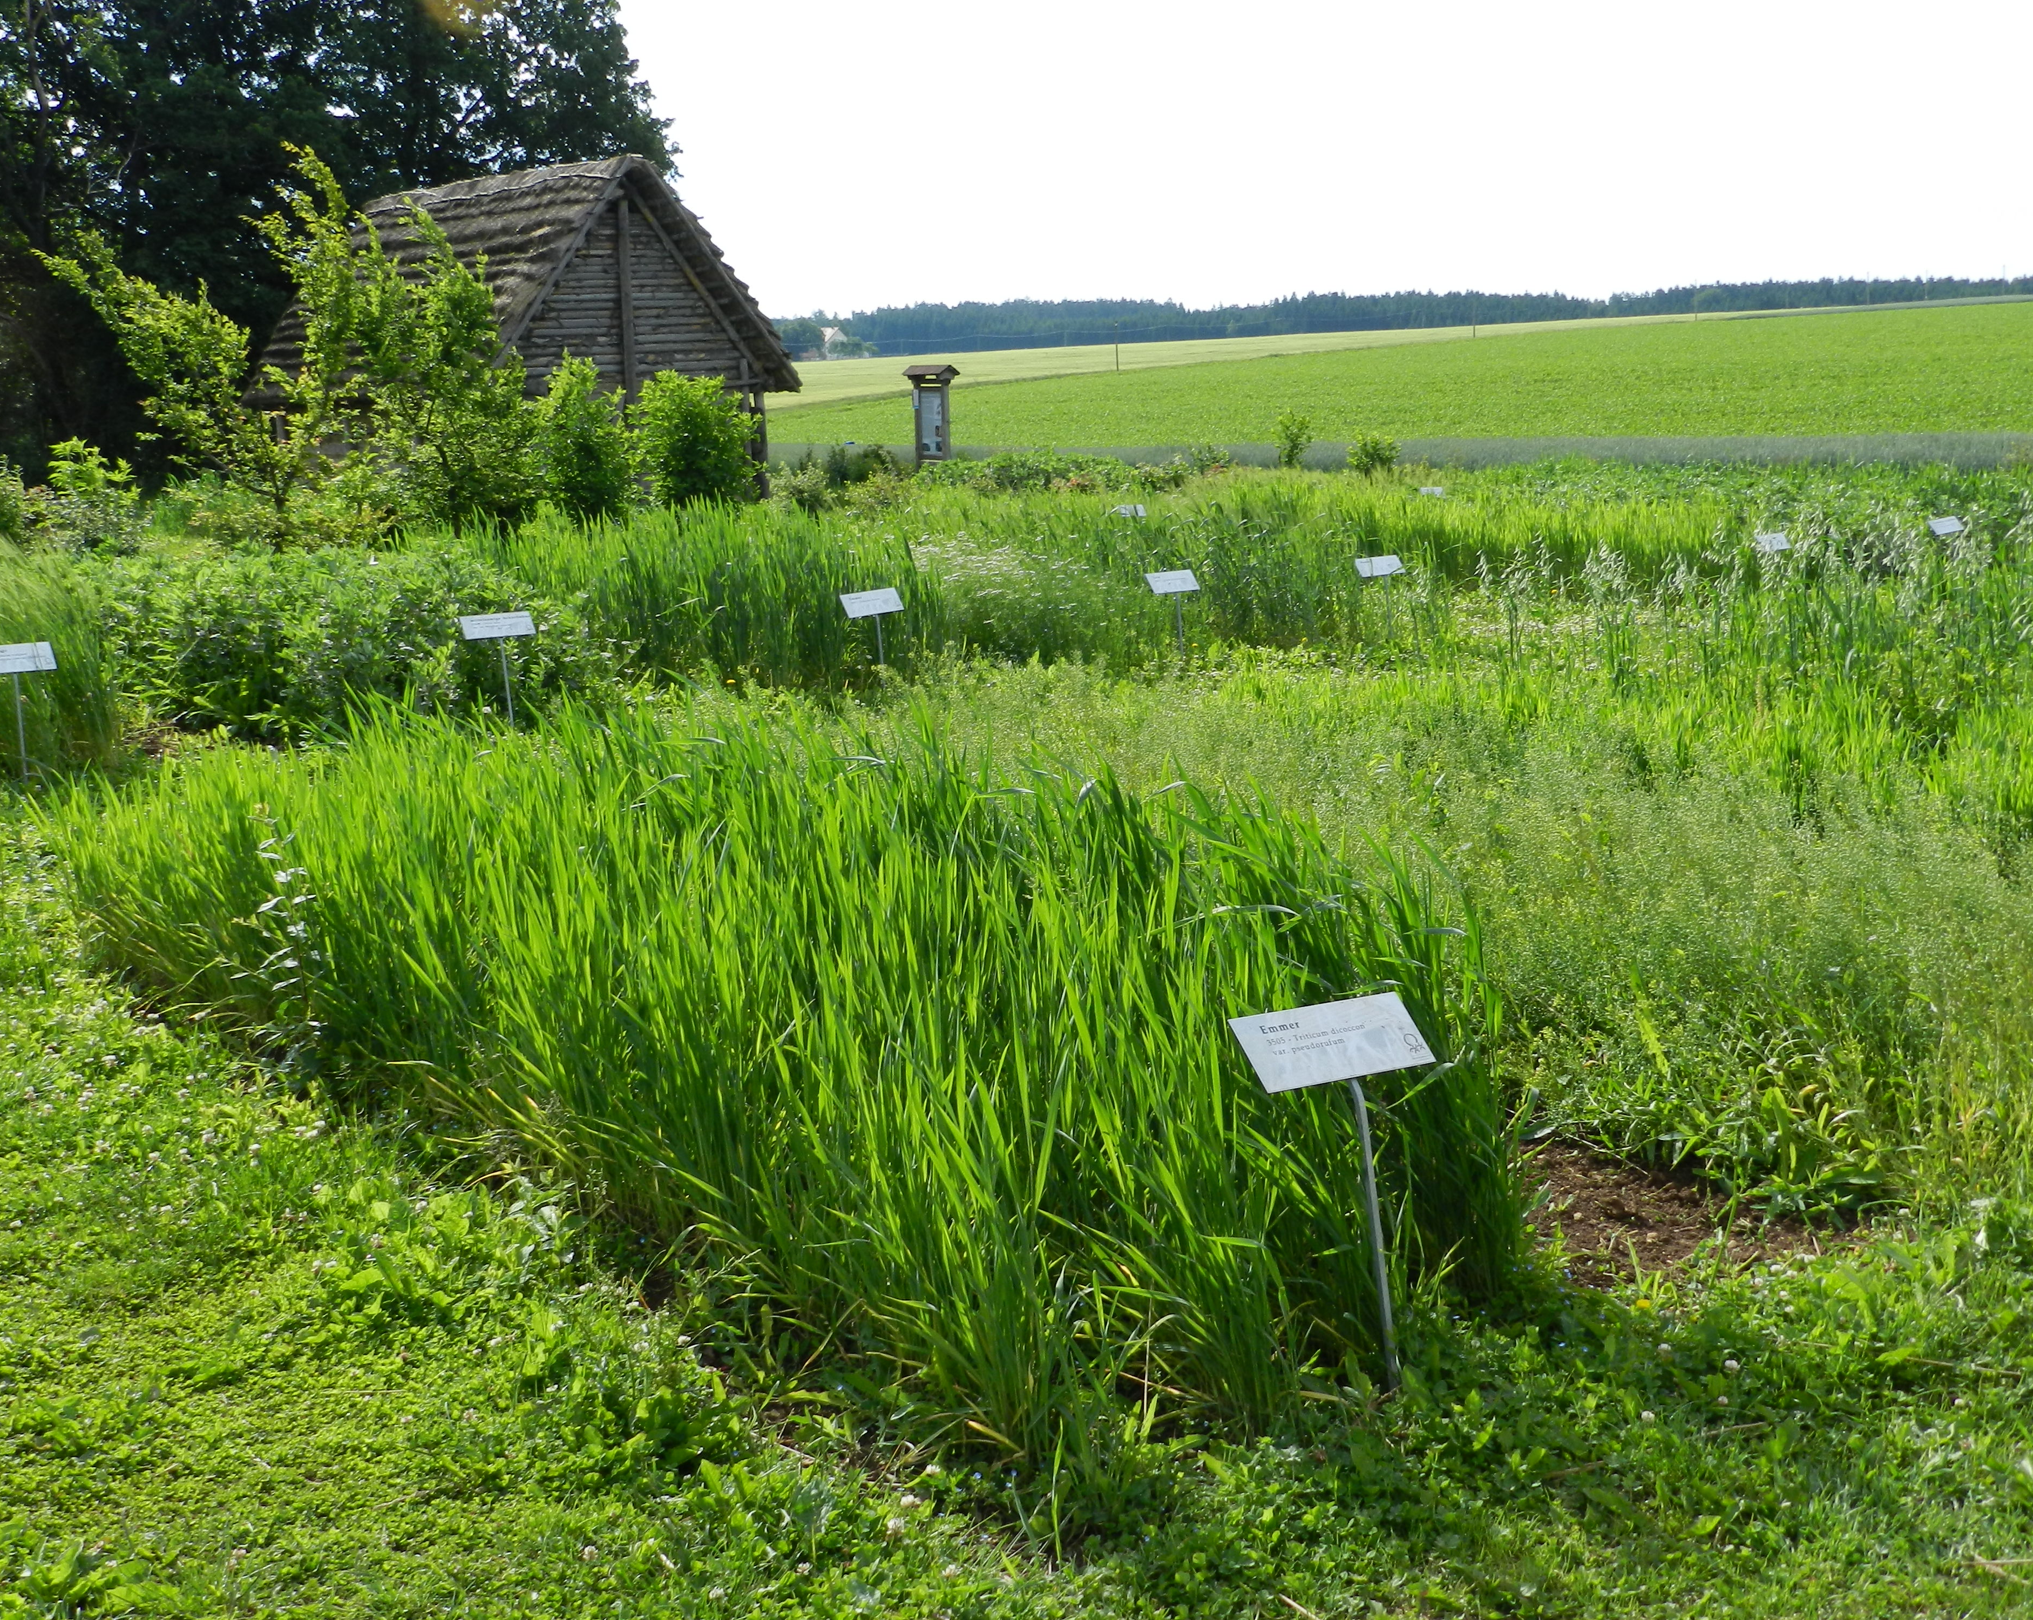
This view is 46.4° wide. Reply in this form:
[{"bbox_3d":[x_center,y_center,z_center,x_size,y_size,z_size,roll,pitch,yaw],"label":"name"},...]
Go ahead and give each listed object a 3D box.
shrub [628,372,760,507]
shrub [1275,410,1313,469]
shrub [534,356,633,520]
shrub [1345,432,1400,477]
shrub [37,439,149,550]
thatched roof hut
[{"bbox_3d":[-4.167,-4.733,30.995,1.680,1.950,1.600,-3,12,-7],"label":"shrub"},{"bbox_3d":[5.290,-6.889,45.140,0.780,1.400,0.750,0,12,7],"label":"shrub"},{"bbox_3d":[-5.326,-4.571,29.510,1.220,2.100,1.200,-4,12,-10],"label":"shrub"},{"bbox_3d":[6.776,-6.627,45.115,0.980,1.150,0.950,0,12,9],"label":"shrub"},{"bbox_3d":[-8.672,-2.945,22.410,1.020,1.100,1.000,-6,12,-20],"label":"shrub"},{"bbox_3d":[-8.403,-7.561,38.601,5.350,5.220,9.270,-11,15,-37],"label":"thatched roof hut"}]

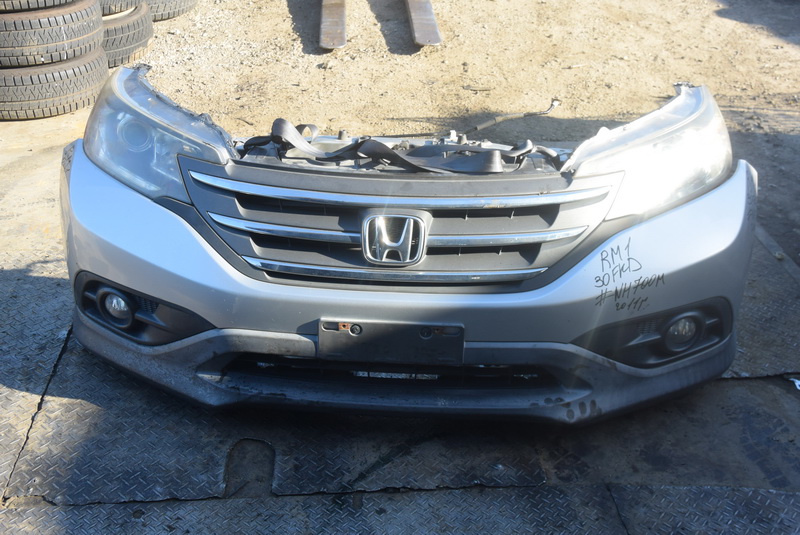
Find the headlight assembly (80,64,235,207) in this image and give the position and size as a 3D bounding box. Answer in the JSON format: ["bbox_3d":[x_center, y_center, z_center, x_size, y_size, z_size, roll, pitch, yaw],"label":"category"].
[{"bbox_3d":[-0.576,-0.321,2.235,0.440,0.240,0.480,2,28,2],"label":"headlight assembly"}]

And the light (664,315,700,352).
[{"bbox_3d":[0.672,0.150,2.222,0.088,0.088,0.065,2,28,2],"label":"light"}]

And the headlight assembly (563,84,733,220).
[{"bbox_3d":[0.589,-0.277,2.192,0.440,0.240,0.480,2,28,2],"label":"headlight assembly"}]

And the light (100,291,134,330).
[{"bbox_3d":[-0.688,0.099,2.272,0.088,0.088,0.065,2,28,2],"label":"light"}]

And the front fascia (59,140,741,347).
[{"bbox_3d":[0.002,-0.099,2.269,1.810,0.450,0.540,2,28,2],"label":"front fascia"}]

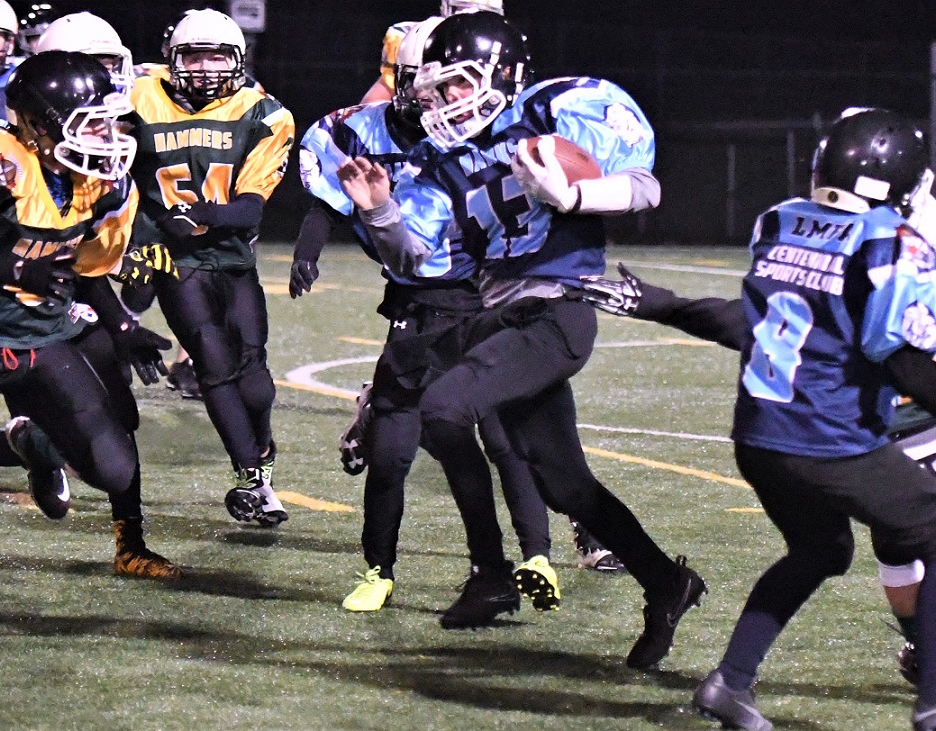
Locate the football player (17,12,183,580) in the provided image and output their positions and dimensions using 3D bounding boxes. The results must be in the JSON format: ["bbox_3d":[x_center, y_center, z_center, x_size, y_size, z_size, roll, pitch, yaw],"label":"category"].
[{"bbox_3d":[-1.117,-0.201,11.450,0.800,1.640,0.620,4,6,37],"label":"football player"}]

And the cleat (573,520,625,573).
[{"bbox_3d":[0.389,0.527,11.450,0.280,0.140,0.110,5,7,44],"label":"cleat"}]

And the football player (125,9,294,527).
[{"bbox_3d":[-0.815,-0.306,12.400,0.600,1.650,0.520,1,5,7],"label":"football player"}]

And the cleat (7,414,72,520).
[{"bbox_3d":[-1.136,0.272,10.400,0.130,0.280,0.105,-18,4,46],"label":"cleat"}]

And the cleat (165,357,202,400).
[{"bbox_3d":[-1.221,0.060,17.000,0.110,0.140,0.280,-3,6,-30],"label":"cleat"}]

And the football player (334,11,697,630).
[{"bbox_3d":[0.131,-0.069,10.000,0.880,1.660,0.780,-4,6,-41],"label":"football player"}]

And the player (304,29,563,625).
[{"bbox_3d":[-0.110,-0.136,10.700,0.740,1.640,0.550,1,5,9],"label":"player"}]

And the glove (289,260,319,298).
[{"bbox_3d":[-0.447,-0.235,10.750,0.090,0.120,0.100,2,5,18],"label":"glove"}]

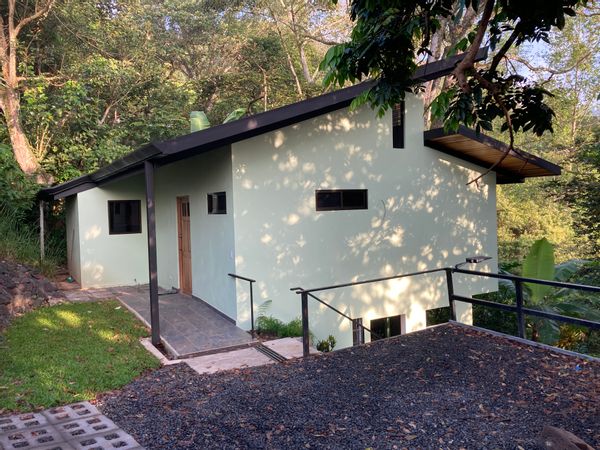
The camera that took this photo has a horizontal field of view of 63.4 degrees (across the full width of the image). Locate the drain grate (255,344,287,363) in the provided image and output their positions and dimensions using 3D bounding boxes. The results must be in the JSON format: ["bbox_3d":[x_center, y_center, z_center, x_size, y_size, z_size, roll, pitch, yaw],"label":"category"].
[{"bbox_3d":[-0.396,1.723,6.484,0.145,0.030,0.800,-3,2,-27],"label":"drain grate"}]

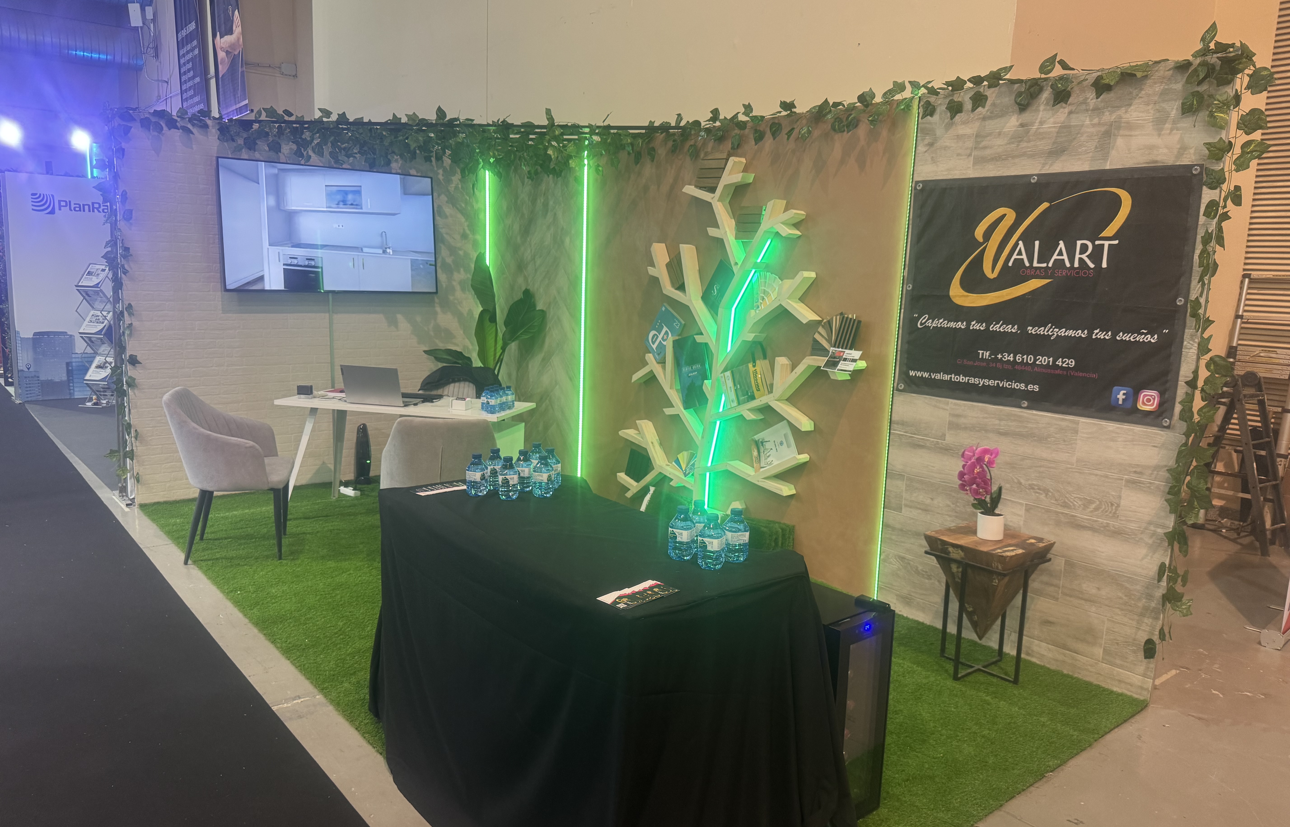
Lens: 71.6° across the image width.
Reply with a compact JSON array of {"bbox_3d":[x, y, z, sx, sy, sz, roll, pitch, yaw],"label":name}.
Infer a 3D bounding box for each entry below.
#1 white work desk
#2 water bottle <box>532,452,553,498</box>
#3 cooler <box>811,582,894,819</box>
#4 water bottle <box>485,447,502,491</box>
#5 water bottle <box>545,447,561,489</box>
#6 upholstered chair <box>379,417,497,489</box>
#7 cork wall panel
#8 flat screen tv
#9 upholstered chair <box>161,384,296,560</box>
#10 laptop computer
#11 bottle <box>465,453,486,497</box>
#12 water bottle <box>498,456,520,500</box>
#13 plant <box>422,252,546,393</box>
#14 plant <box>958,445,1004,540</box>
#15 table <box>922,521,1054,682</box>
[{"bbox_3d":[-1.447,0.298,5.480,1.410,0.737,0.590,4,9,14],"label":"white work desk"},{"bbox_3d":[-0.352,0.213,3.080,0.066,0.141,0.066,2,9,0],"label":"water bottle"},{"bbox_3d":[0.467,0.856,2.762,0.256,0.630,0.480,-6,12,-40],"label":"cooler"},{"bbox_3d":[-0.528,0.194,3.160,0.066,0.141,0.066,2,9,0],"label":"water bottle"},{"bbox_3d":[-0.303,0.176,2.907,0.066,0.135,0.066,2,9,0],"label":"water bottle"},{"bbox_3d":[-1.019,0.415,4.587,0.580,0.885,0.600,1,9,-10],"label":"upholstered chair"},{"bbox_3d":[0.424,-0.426,5.231,0.060,2.465,2.430,-6,12,-42],"label":"cork wall panel"},{"bbox_3d":[-2.122,-1.247,6.111,1.452,0.834,0.060,-5,10,-39],"label":"flat screen tv"},{"bbox_3d":[-2.261,0.317,4.908,0.600,0.885,0.580,-1,9,-19],"label":"upholstered chair"},{"bbox_3d":[-1.575,-0.180,5.372,0.360,0.234,0.310,4,9,12],"label":"laptop computer"},{"bbox_3d":[-0.524,0.185,2.787,0.066,0.135,0.066,2,9,0],"label":"bottle"},{"bbox_3d":[-0.419,0.194,2.763,0.066,0.135,0.066,2,9,0],"label":"water bottle"},{"bbox_3d":[-1.190,-0.336,6.574,0.750,1.660,0.780,-6,12,-40],"label":"plant"},{"bbox_3d":[1.405,0.333,3.710,0.175,0.360,0.140,6,9,22],"label":"plant"},{"bbox_3d":[1.413,0.802,3.733,0.370,0.572,0.370,-6,12,-42],"label":"table"}]

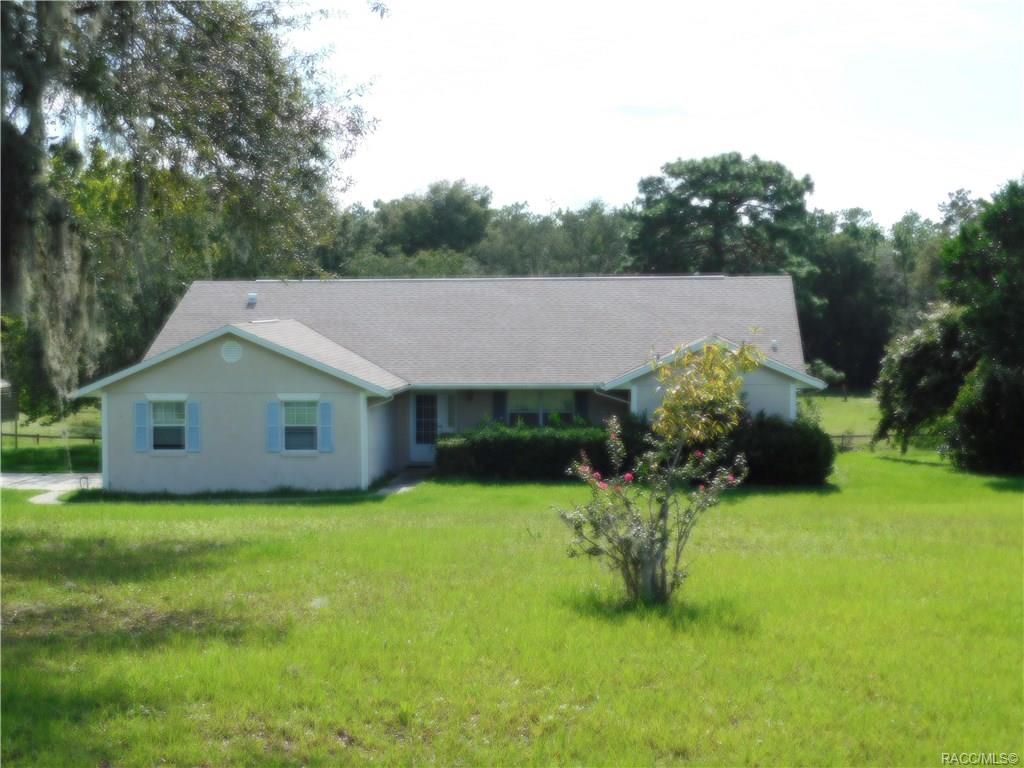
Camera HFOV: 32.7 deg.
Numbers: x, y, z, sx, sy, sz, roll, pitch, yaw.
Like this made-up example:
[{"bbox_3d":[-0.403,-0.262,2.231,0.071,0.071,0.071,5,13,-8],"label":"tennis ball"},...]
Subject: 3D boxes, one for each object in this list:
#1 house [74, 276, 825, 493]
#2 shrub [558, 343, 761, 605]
[{"bbox_3d":[-0.849,-0.407,52.765,19.710,5.616,16.400,0,3,6],"label":"house"},{"bbox_3d":[1.563,0.949,18.500,2.130,2.760,2.000,0,3,6],"label":"shrub"}]

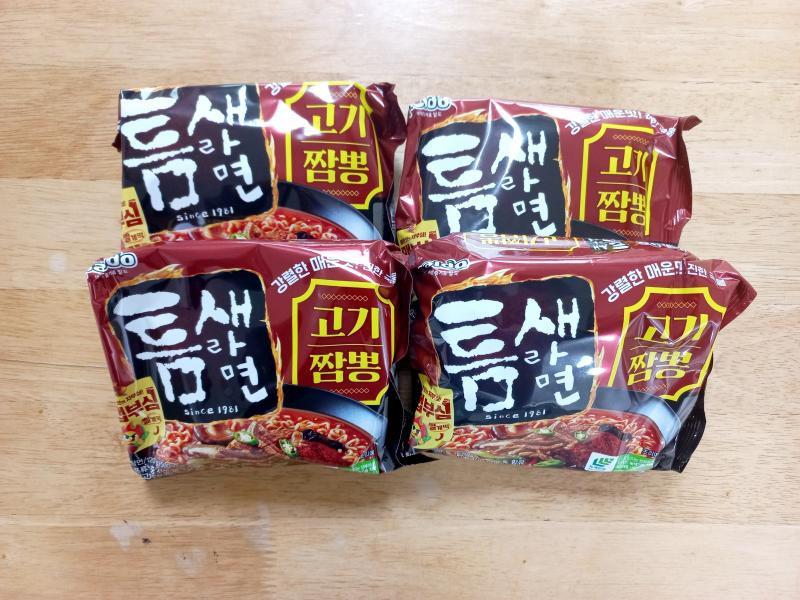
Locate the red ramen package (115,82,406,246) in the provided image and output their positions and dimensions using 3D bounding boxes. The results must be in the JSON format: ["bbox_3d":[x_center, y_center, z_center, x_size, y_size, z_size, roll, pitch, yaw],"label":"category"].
[{"bbox_3d":[-0.069,-0.060,0.309,0.145,0.041,0.110,-1,93,-2],"label":"red ramen package"}]

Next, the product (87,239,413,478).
[{"bbox_3d":[-0.068,0.027,0.292,0.151,0.041,0.110,1,103,3],"label":"product"}]

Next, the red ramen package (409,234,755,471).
[{"bbox_3d":[0.080,0.025,0.286,0.154,0.041,0.110,-2,110,-3],"label":"red ramen package"}]

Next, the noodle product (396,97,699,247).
[{"bbox_3d":[0.074,-0.050,0.312,0.151,0.041,0.110,1,93,-3],"label":"noodle product"}]

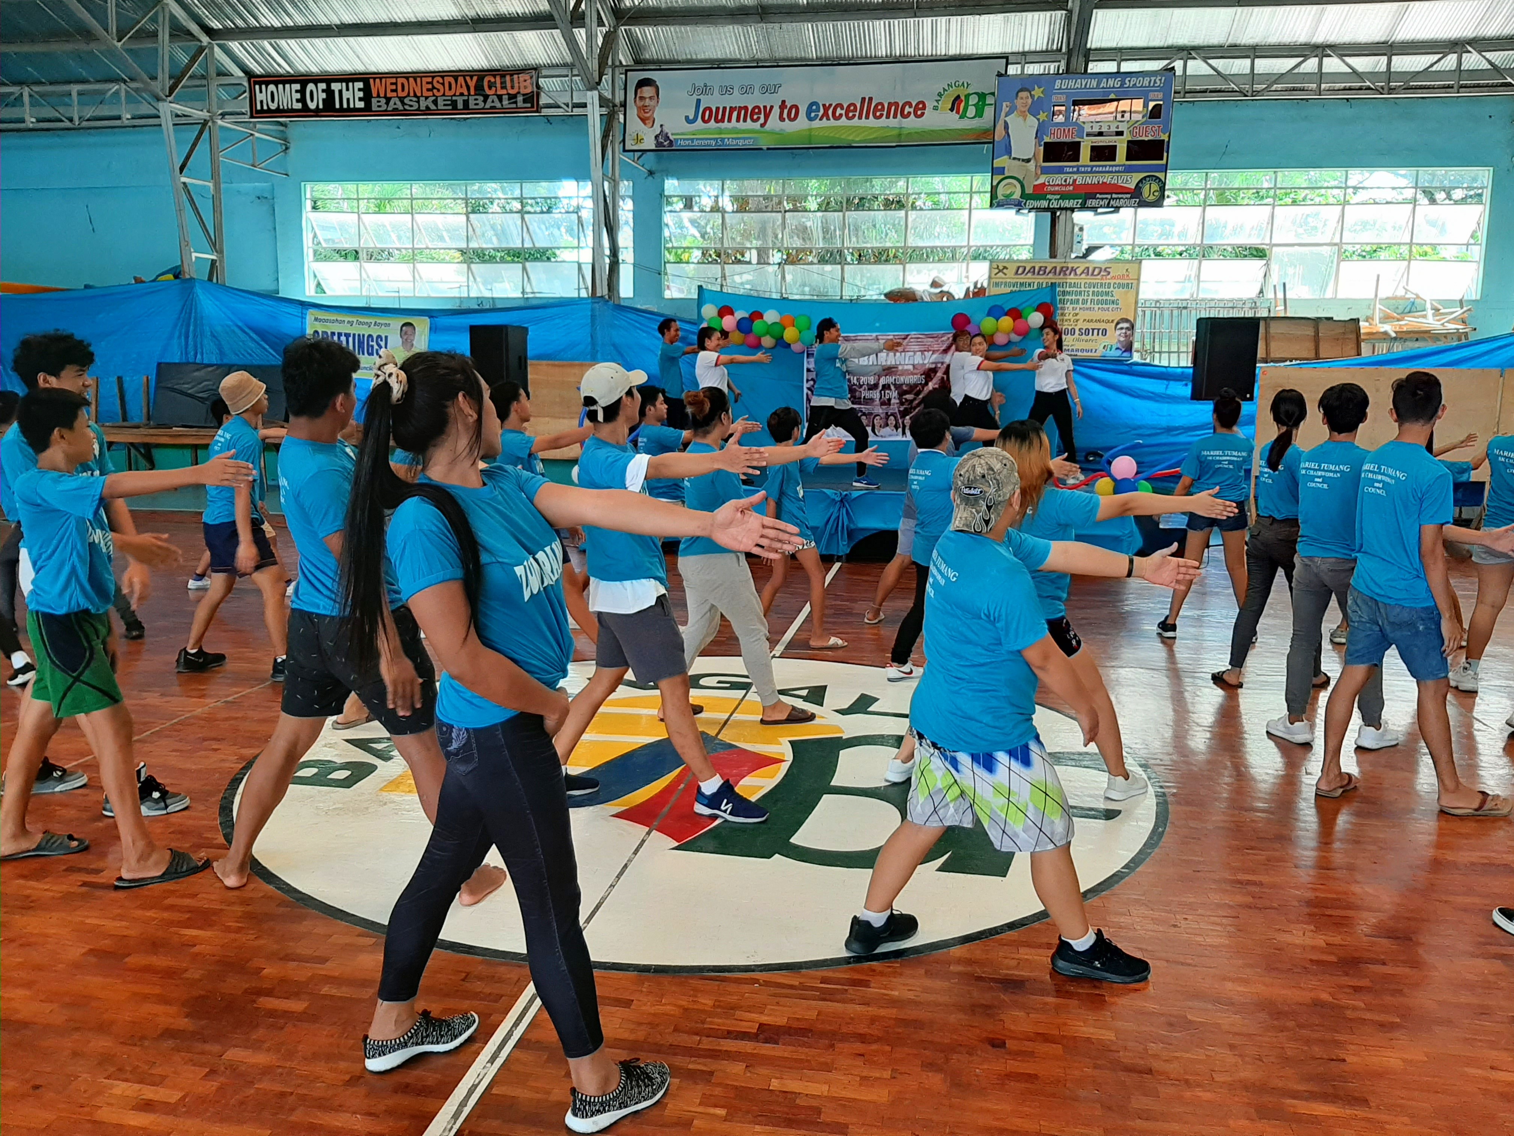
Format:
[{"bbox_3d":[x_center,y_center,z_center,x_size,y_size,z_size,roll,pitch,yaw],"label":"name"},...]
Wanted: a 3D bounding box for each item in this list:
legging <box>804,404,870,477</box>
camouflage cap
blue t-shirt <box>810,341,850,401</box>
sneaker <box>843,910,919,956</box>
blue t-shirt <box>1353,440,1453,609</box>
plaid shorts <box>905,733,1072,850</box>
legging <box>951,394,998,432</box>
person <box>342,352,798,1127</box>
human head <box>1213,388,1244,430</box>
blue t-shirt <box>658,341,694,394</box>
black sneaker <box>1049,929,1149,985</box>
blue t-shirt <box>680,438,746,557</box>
[{"bbox_3d":[0.625,-1.178,10.440,0.820,0.700,0.400,1,9,-2],"label":"legging"},{"bbox_3d":[0.562,-0.190,2.794,0.170,0.150,0.250,7,36,38],"label":"camouflage cap"},{"bbox_3d":[0.662,-1.781,10.349,0.300,0.540,0.420,3,9,13],"label":"blue t-shirt"},{"bbox_3d":[0.337,0.965,3.071,0.240,0.108,0.095,-5,10,-33],"label":"sneaker"},{"bbox_3d":[2.345,-0.161,4.126,0.330,0.630,0.410,-5,10,-32],"label":"blue t-shirt"},{"bbox_3d":[0.599,0.554,2.921,0.360,0.360,0.390,-3,9,-26],"label":"plaid shorts"},{"bbox_3d":[2.167,-1.352,11.355,0.520,0.760,0.420,5,9,24],"label":"legging"},{"bbox_3d":[-0.380,0.341,2.348,0.900,1.540,0.520,1,9,0],"label":"person"},{"bbox_3d":[2.943,-0.993,7.100,0.185,0.255,0.220,1,9,-1],"label":"human head"},{"bbox_3d":[-0.838,-1.980,11.432,0.330,0.600,0.450,1,9,5],"label":"blue t-shirt"},{"bbox_3d":[0.882,0.995,2.949,0.262,0.106,0.100,3,9,13],"label":"black sneaker"},{"bbox_3d":[-0.203,-0.316,5.153,0.270,0.550,0.410,-3,9,-24],"label":"blue t-shirt"}]

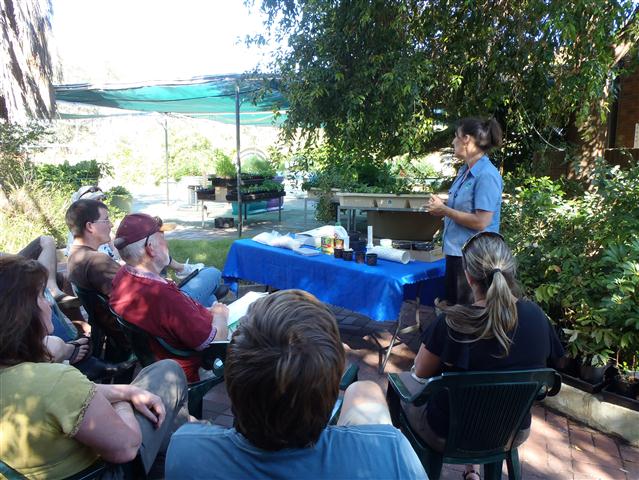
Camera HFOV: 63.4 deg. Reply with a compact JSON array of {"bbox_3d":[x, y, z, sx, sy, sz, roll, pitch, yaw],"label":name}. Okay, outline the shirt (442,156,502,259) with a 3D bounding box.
[{"bbox_3d":[0.963,-0.217,3.256,0.290,0.640,0.420,0,9,-7],"label":"shirt"}]

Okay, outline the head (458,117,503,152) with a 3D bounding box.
[{"bbox_3d":[0.980,-0.638,3.187,0.270,0.240,0.180,1,9,0],"label":"head"}]

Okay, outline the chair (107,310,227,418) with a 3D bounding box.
[{"bbox_3d":[-0.659,0.714,2.551,0.560,0.790,0.560,-7,12,-41],"label":"chair"}]

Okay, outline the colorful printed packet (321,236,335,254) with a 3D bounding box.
[{"bbox_3d":[0.066,0.046,4.182,0.095,0.125,0.095,-8,13,-43],"label":"colorful printed packet"}]

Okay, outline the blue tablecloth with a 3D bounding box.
[{"bbox_3d":[0.154,0.236,4.268,0.820,0.300,1.920,-8,13,-43],"label":"blue tablecloth"}]

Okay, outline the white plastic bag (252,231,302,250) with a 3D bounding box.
[{"bbox_3d":[-0.347,-0.015,4.587,0.300,0.100,0.580,-8,13,-43],"label":"white plastic bag"}]

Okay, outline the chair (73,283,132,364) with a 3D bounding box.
[{"bbox_3d":[-1.028,0.638,2.985,0.560,0.790,0.560,-8,13,-44],"label":"chair"}]

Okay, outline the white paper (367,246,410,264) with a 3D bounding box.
[{"bbox_3d":[0.517,0.105,3.950,0.090,0.090,0.389,-8,13,-42],"label":"white paper"}]

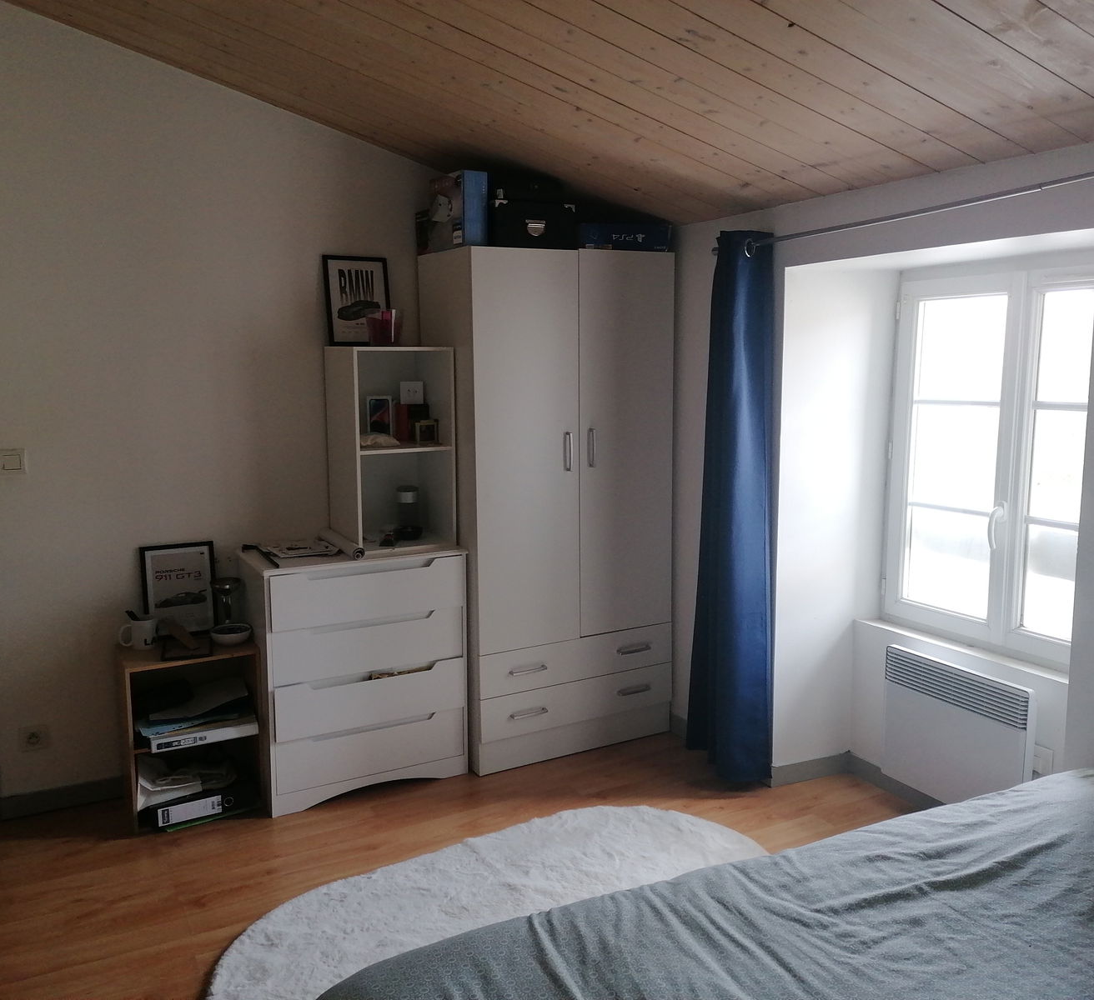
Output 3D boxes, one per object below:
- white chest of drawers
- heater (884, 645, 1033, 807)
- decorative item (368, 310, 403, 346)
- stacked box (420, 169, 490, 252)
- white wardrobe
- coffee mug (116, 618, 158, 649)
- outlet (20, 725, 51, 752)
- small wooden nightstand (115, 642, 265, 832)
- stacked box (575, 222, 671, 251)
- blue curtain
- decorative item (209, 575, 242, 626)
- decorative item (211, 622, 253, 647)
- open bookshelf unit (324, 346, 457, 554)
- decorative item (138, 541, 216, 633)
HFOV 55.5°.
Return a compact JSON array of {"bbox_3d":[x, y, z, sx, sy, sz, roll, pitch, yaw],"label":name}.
[{"bbox_3d":[-0.679,0.587,3.674,0.703,0.810,0.401,-5,9,-29],"label":"white chest of drawers"},{"bbox_3d":[1.281,0.733,3.241,0.066,0.443,0.539,-4,9,-28],"label":"heater"},{"bbox_3d":[-0.569,-0.598,3.639,0.120,0.122,0.113,-5,9,-29],"label":"decorative item"},{"bbox_3d":[-0.317,-1.007,3.668,0.090,0.247,0.335,-5,9,-29],"label":"stacked box"},{"bbox_3d":[0.005,0.010,3.872,0.807,1.799,0.452,-5,10,-29],"label":"white wardrobe"},{"bbox_3d":[-1.326,0.431,3.357,0.125,0.095,0.085,-4,9,-22],"label":"coffee mug"},{"bbox_3d":[-1.638,0.768,3.334,0.080,0.080,0.020,-5,10,-28],"label":"outlet"},{"bbox_3d":[-1.165,0.734,3.403,0.399,0.522,0.324,-5,10,-27],"label":"small wooden nightstand"},{"bbox_3d":[0.217,-0.979,3.937,0.402,0.095,0.300,-5,9,-29],"label":"stacked box"},{"bbox_3d":[0.593,0.036,3.427,0.155,1.770,0.360,-5,10,-28],"label":"blue curtain"},{"bbox_3d":[-1.072,0.367,3.485,0.105,0.180,0.105,-5,10,-28],"label":"decorative item"},{"bbox_3d":[-1.036,0.437,3.417,0.140,0.060,0.140,-5,10,-28],"label":"decorative item"},{"bbox_3d":[-0.542,-0.188,3.634,0.348,0.682,0.335,-5,10,-28],"label":"open bookshelf unit"},{"bbox_3d":[-1.239,0.308,3.517,0.232,0.320,0.020,-5,1,-29],"label":"decorative item"}]

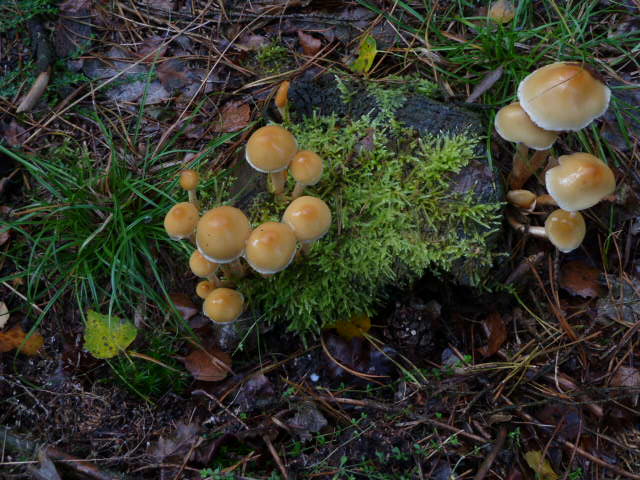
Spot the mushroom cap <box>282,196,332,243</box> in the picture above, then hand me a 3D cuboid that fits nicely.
[{"bbox_3d":[-0.009,-0.016,0.562,0.038,0.023,0.038,2,58,-3],"label":"mushroom cap"}]

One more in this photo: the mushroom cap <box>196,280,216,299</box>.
[{"bbox_3d":[-0.080,0.033,0.517,0.014,0.010,0.014,0,57,0],"label":"mushroom cap"}]

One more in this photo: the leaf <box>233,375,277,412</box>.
[{"bbox_3d":[-0.044,0.104,0.501,0.029,0.009,0.027,0,57,0],"label":"leaf"}]

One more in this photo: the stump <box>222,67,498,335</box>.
[{"bbox_3d":[0.030,-0.031,0.577,0.209,0.070,0.201,0,57,0],"label":"stump"}]

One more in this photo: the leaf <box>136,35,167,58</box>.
[{"bbox_3d":[-0.162,-0.186,0.711,0.027,0.008,0.024,0,57,0],"label":"leaf"}]

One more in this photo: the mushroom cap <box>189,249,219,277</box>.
[{"bbox_3d":[-0.083,0.014,0.521,0.022,0.015,0.022,0,57,0],"label":"mushroom cap"}]

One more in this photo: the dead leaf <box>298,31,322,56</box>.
[{"bbox_3d":[-0.009,-0.188,0.709,0.023,0.012,0.023,0,57,0],"label":"dead leaf"}]

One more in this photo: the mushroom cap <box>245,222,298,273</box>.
[{"bbox_3d":[-0.034,0.002,0.500,0.036,0.022,0.036,0,57,0],"label":"mushroom cap"}]

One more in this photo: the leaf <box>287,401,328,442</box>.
[{"bbox_3d":[-0.009,0.125,0.510,0.029,0.008,0.027,0,57,0],"label":"leaf"}]

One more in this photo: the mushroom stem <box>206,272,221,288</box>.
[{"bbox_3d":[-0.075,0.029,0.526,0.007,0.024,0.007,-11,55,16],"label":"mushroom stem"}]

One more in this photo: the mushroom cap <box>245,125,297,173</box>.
[{"bbox_3d":[-0.037,-0.072,0.544,0.039,0.023,0.039,0,57,0],"label":"mushroom cap"}]

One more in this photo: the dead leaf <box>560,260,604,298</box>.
[{"bbox_3d":[0.194,0.029,0.546,0.030,0.010,0.028,0,68,0],"label":"dead leaf"}]

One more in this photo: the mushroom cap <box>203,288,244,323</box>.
[{"bbox_3d":[-0.066,0.045,0.504,0.029,0.018,0.029,0,60,0],"label":"mushroom cap"}]

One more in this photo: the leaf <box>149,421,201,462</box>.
[{"bbox_3d":[-0.108,0.149,0.549,0.043,0.008,0.026,-29,62,-17],"label":"leaf"}]

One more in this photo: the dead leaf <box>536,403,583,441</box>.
[{"bbox_3d":[0.159,0.121,0.492,0.028,0.008,0.026,0,57,0],"label":"dead leaf"}]

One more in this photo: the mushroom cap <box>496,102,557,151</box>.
[{"bbox_3d":[0.169,-0.097,0.593,0.052,0.025,0.052,0,57,0],"label":"mushroom cap"}]

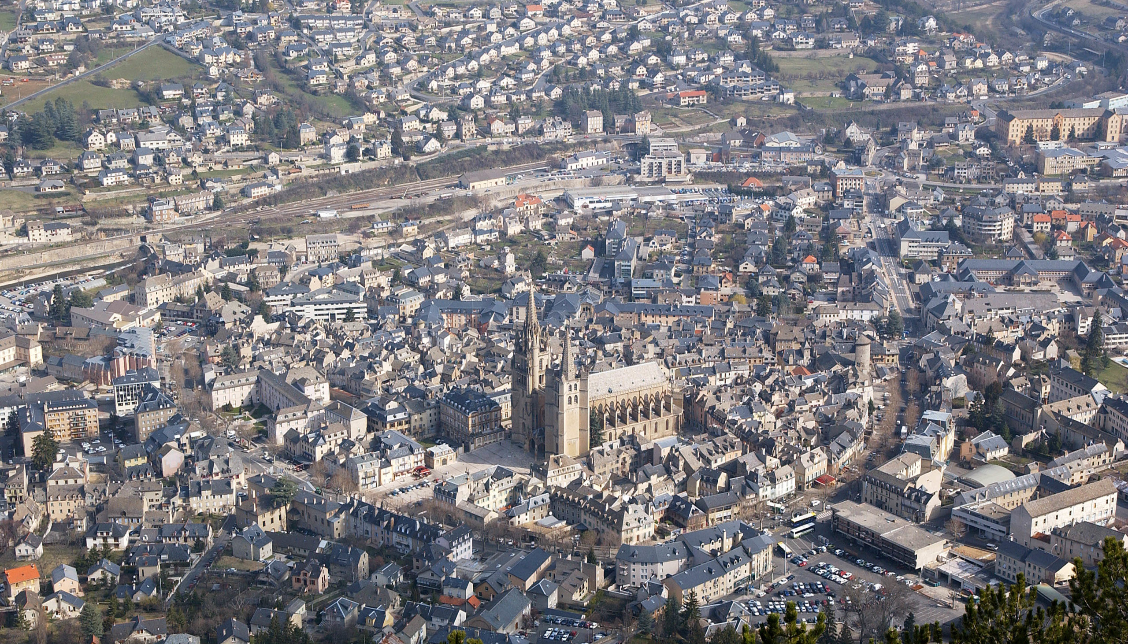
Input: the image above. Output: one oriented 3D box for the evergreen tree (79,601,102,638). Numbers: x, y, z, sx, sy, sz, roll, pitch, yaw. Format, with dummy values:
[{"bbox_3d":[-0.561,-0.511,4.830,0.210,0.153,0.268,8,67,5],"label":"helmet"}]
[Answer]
[{"bbox_3d":[-169.530,106.100,700.720,8.000,13.870,8.000,0,19,0],"label":"evergreen tree"}]

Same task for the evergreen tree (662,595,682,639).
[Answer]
[{"bbox_3d":[41.660,112.260,747.300,7.600,19.110,7.600,0,19,0],"label":"evergreen tree"}]

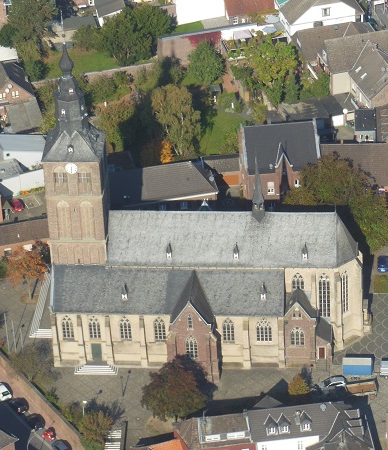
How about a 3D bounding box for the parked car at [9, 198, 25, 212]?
[{"bbox_3d":[-30.680,-3.630,429.330,1.700,1.480,3.850,-15,34,-18],"label":"parked car"}]

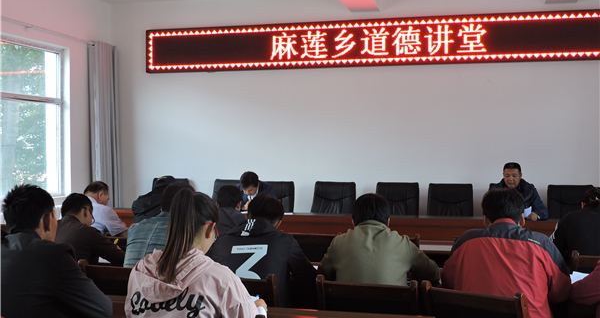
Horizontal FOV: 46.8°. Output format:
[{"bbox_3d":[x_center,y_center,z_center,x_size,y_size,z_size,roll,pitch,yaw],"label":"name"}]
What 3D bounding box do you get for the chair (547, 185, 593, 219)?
[{"bbox_3d":[2.825,0.812,7.214,0.570,1.060,0.620,0,1,14],"label":"chair"}]

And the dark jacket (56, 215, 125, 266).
[{"bbox_3d":[-1.198,0.632,3.908,0.520,0.630,0.600,0,1,19],"label":"dark jacket"}]

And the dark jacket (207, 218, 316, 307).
[{"bbox_3d":[-0.196,0.604,3.441,0.550,0.620,0.460,0,1,9],"label":"dark jacket"}]

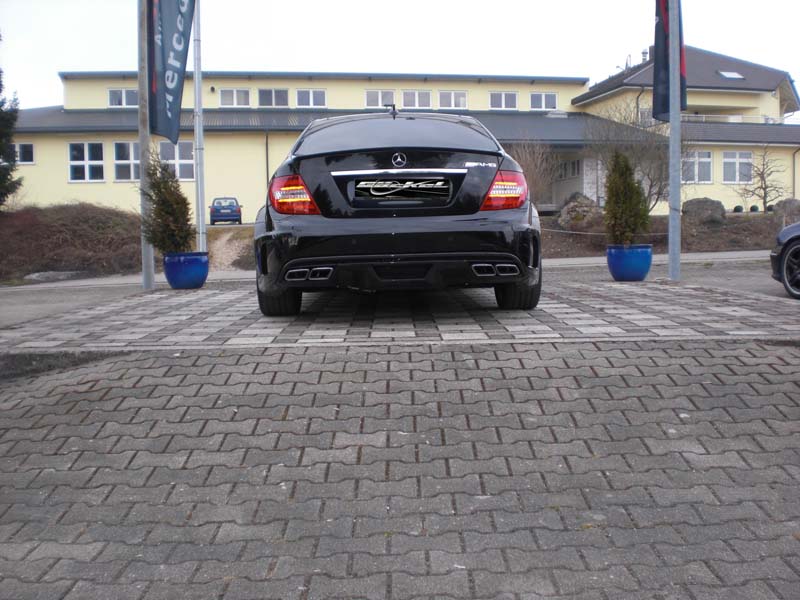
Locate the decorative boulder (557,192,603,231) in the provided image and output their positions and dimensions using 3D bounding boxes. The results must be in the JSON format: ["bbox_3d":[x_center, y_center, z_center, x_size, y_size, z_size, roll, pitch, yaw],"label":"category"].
[{"bbox_3d":[3.986,-1.965,19.500,1.020,0.820,0.900,0,5,12],"label":"decorative boulder"}]

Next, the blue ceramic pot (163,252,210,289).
[{"bbox_3d":[-2.054,-0.280,8.450,0.430,0.335,0.430,-2,5,-14],"label":"blue ceramic pot"}]

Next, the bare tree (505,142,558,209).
[{"bbox_3d":[4.492,-4.185,30.000,1.900,2.450,1.800,0,5,9],"label":"bare tree"}]

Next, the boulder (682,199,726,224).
[{"bbox_3d":[7.455,-2.167,21.500,1.070,0.630,0.850,1,5,19],"label":"boulder"}]

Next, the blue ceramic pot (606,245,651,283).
[{"bbox_3d":[2.191,-0.351,8.350,0.430,0.335,0.430,0,5,15],"label":"blue ceramic pot"}]

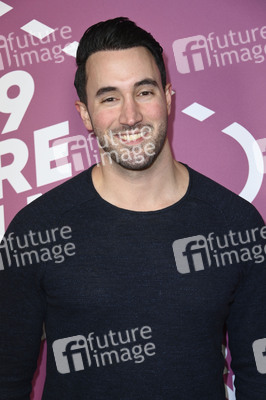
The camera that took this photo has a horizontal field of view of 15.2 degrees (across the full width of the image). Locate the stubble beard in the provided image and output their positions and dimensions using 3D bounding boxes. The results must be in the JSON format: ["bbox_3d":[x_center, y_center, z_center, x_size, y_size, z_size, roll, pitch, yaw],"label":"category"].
[{"bbox_3d":[0.003,-0.090,1.720,0.130,0.085,0.095,-10,5,-4],"label":"stubble beard"}]

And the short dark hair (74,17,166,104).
[{"bbox_3d":[-0.026,-0.248,1.830,0.170,0.168,0.200,-10,3,-4],"label":"short dark hair"}]

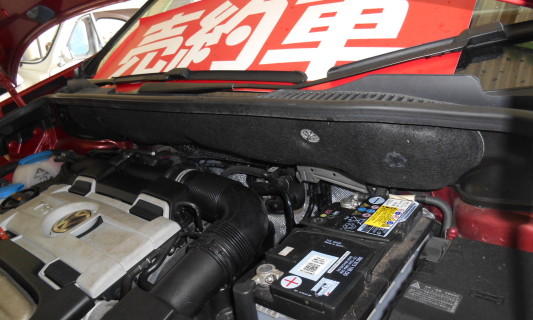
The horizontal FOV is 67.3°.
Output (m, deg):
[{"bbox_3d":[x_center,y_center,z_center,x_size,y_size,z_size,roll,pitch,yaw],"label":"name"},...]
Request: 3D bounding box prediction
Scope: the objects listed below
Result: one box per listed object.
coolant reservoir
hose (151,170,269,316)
[{"bbox_3d":[-0.600,0.058,1.070,0.155,0.160,0.150,5,22,39],"label":"coolant reservoir"},{"bbox_3d":[-0.105,0.130,0.650,0.200,0.165,0.230,5,22,39],"label":"hose"}]

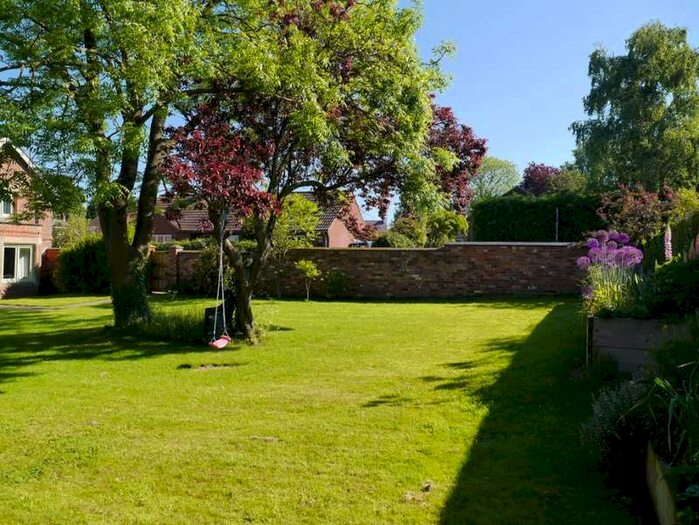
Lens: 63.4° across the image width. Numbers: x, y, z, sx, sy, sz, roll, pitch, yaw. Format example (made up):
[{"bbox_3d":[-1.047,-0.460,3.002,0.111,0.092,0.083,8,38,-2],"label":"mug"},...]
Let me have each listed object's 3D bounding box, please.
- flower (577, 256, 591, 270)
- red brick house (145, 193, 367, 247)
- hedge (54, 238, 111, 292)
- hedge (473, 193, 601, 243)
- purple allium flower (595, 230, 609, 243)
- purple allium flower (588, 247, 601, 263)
[{"bbox_3d":[2.420,0.010,5.850,0.145,0.140,0.145,0,1,0],"label":"flower"},{"bbox_3d":[-7.297,-2.187,41.260,15.000,5.300,8.800,0,1,16],"label":"red brick house"},{"bbox_3d":[-10.050,0.124,21.707,2.500,2.200,1.500,0,1,0],"label":"hedge"},{"bbox_3d":[7.731,-0.918,23.386,5.500,3.700,1.600,0,1,0],"label":"hedge"},{"bbox_3d":[2.673,-0.276,6.000,0.140,0.135,0.140,0,1,0],"label":"purple allium flower"},{"bbox_3d":[2.555,-0.083,5.900,0.145,0.145,0.145,0,1,0],"label":"purple allium flower"}]

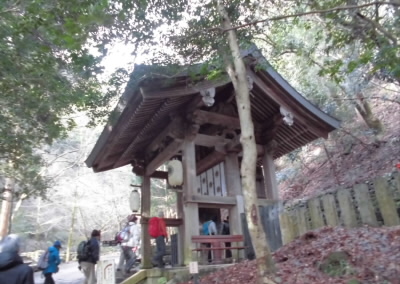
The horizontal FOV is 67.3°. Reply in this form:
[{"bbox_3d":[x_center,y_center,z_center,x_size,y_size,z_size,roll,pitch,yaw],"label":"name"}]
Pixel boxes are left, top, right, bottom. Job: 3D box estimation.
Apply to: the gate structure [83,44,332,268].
[{"bbox_3d":[0.122,1.134,10.772,7.078,5.995,6.903,8,-24,-27],"label":"gate structure"}]

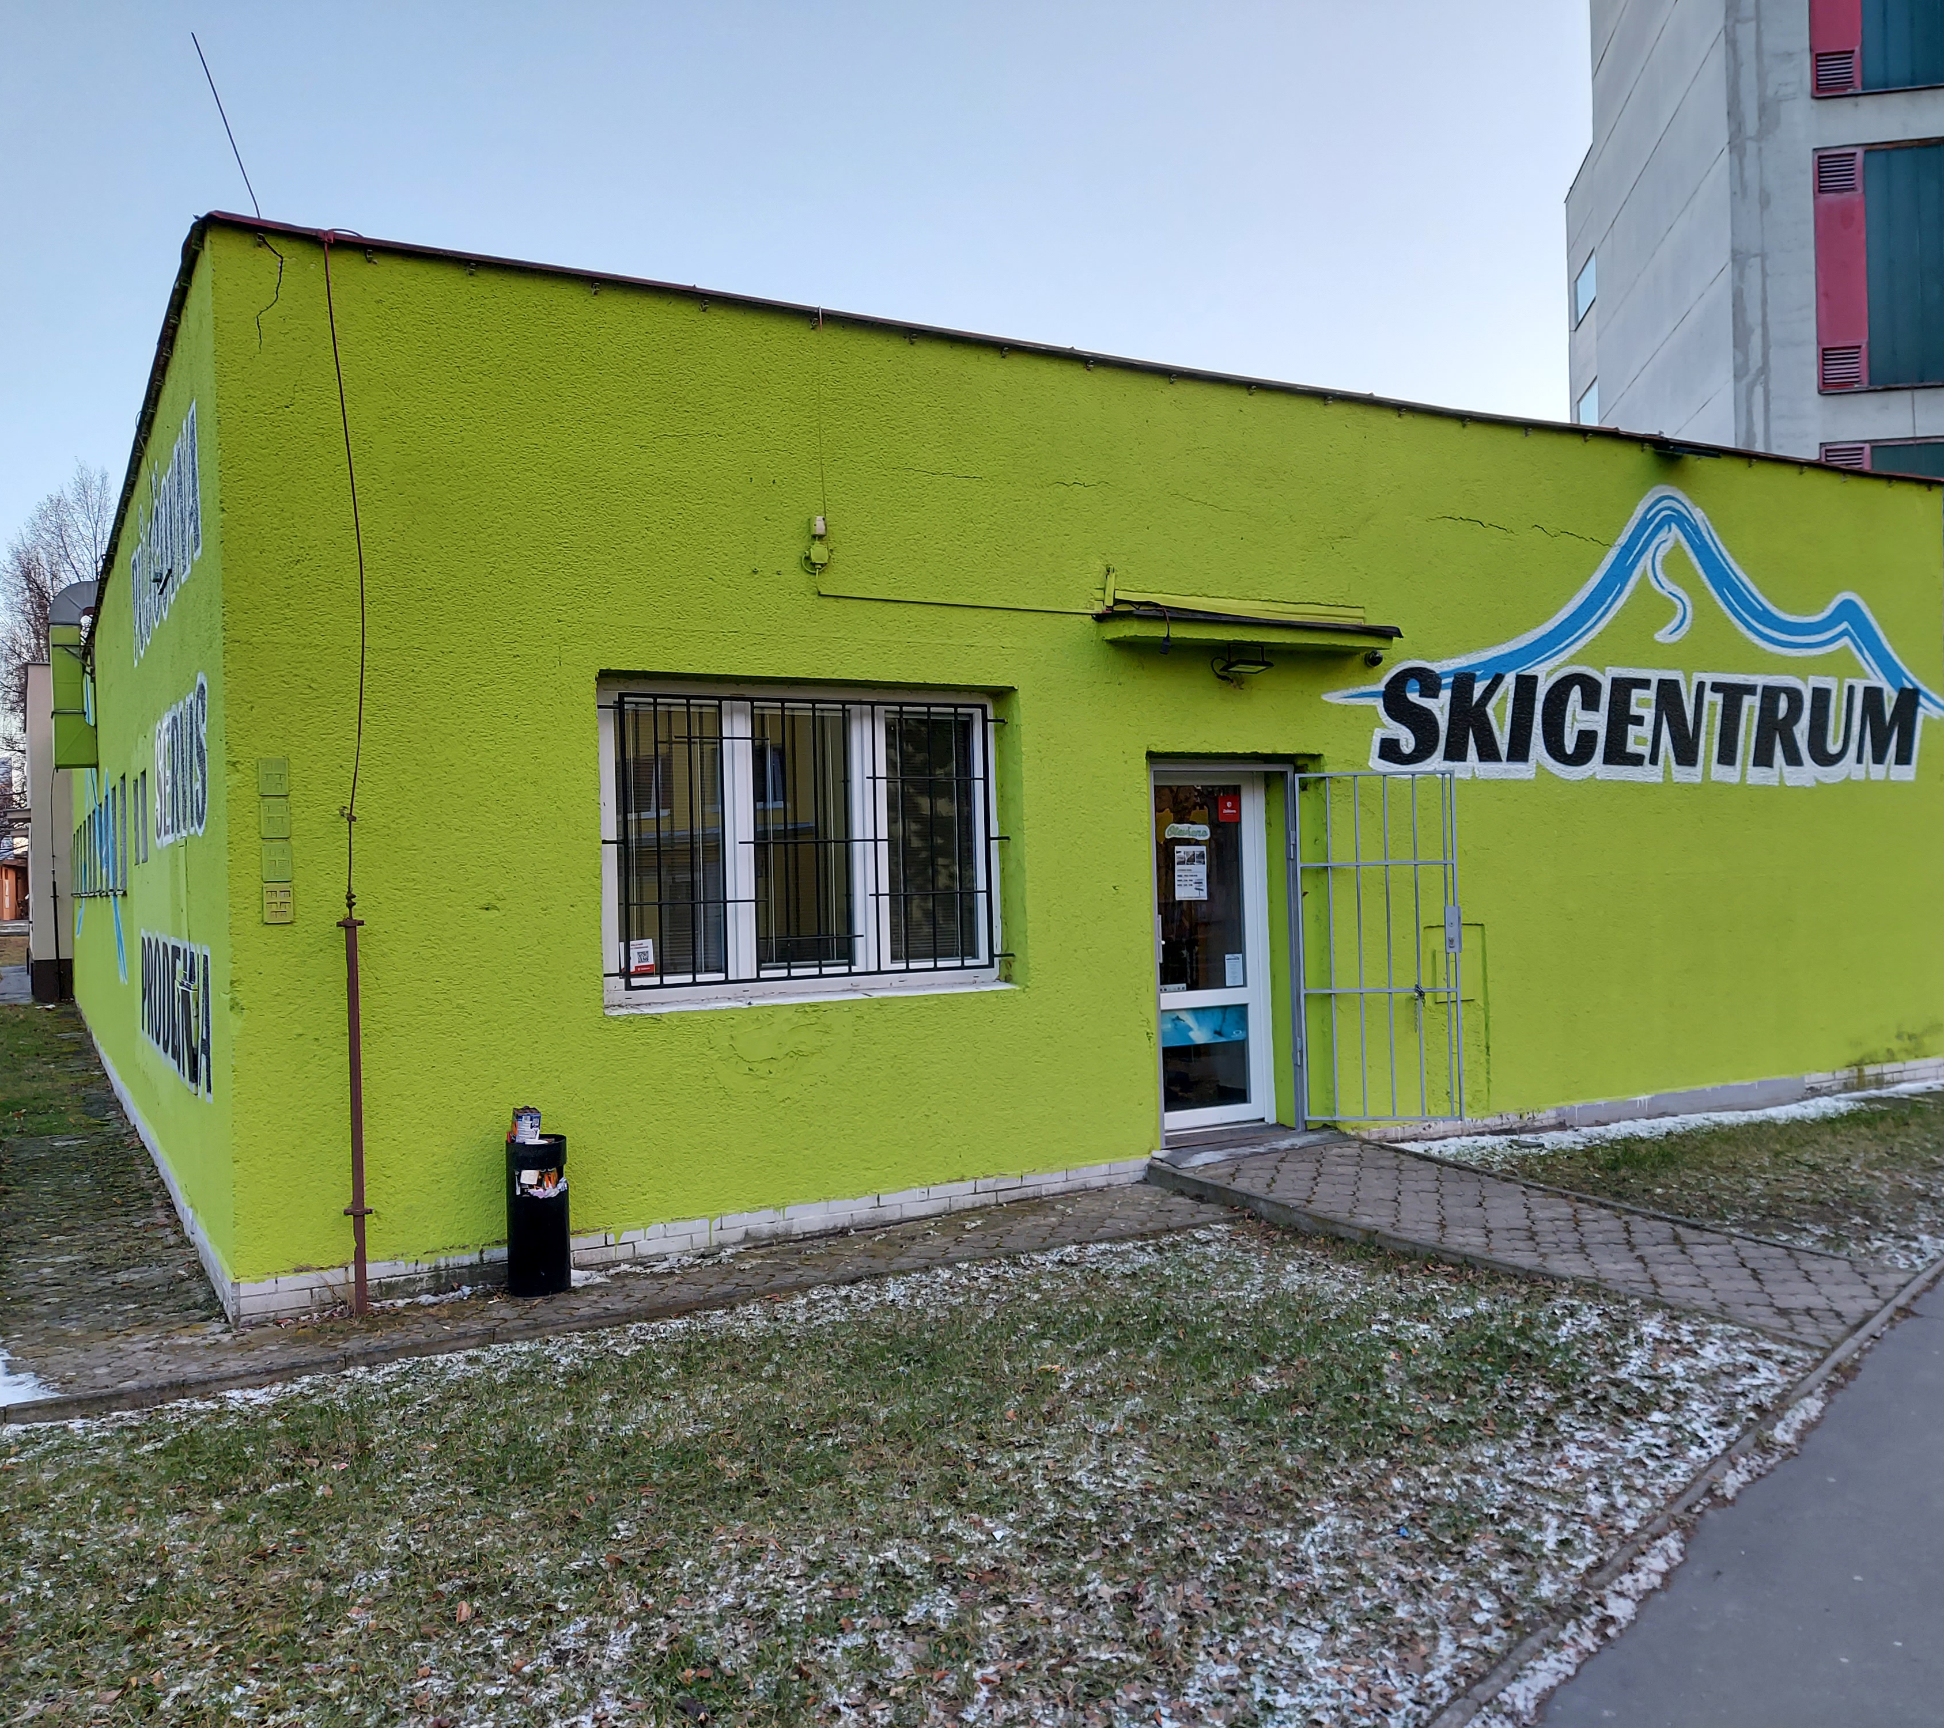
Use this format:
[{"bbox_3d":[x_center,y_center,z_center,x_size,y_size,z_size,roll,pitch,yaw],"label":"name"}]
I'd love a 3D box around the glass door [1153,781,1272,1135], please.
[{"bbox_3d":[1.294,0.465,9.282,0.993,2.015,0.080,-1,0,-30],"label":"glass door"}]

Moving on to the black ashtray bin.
[{"bbox_3d":[-1.766,1.428,6.780,0.245,0.595,0.245,-1,0,-30],"label":"black ashtray bin"}]

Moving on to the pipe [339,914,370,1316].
[{"bbox_3d":[-2.406,0.981,6.512,0.100,1.560,0.090,-1,0,-30],"label":"pipe"}]

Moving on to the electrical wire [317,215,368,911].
[{"bbox_3d":[-2.443,-1.133,6.539,0.160,2.654,0.100,-1,0,-30],"label":"electrical wire"}]

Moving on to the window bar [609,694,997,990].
[{"bbox_3d":[-0.745,-0.105,7.815,2.015,1.435,0.150,-1,0,-30],"label":"window bar"}]

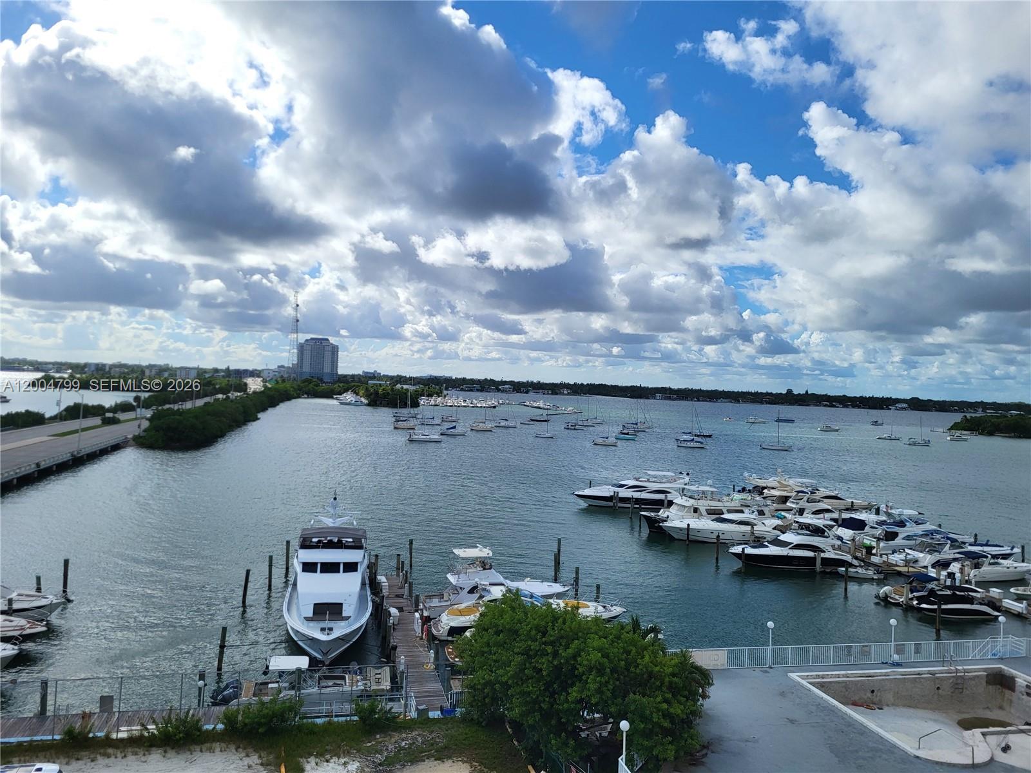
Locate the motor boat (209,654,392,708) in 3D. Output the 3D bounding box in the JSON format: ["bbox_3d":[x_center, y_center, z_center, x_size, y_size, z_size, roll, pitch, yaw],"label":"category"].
[{"bbox_3d":[-11.635,15.876,42.407,9.480,2.850,2.900,2,0,-13],"label":"motor boat"}]

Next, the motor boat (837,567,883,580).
[{"bbox_3d":[35.615,19.130,80.000,4.600,1.150,1.800,2,1,0],"label":"motor boat"}]

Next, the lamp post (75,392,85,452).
[{"bbox_3d":[-82.848,6.897,147.500,2.000,11.400,0.500,2,1,-10],"label":"lamp post"}]

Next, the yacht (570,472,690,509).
[{"bbox_3d":[18.457,15.882,120.300,19.000,5.400,4.900,2,1,-9],"label":"yacht"}]

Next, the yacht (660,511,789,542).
[{"bbox_3d":[25.324,16.590,92.970,17.050,3.700,4.400,2,0,-13],"label":"yacht"}]

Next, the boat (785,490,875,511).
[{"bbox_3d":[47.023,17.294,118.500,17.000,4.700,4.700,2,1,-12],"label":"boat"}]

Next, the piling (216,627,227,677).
[{"bbox_3d":[-17.145,15.488,45.192,0.300,3.030,0.300,6,0,0],"label":"piling"}]

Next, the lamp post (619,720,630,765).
[{"bbox_3d":[4.407,14.981,31.611,0.420,2.750,0.420,2,0,0],"label":"lamp post"}]

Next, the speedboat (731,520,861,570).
[{"bbox_3d":[29.054,16.246,79.928,15.540,4.900,4.300,2,0,-13],"label":"speedboat"}]

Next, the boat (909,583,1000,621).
[{"bbox_3d":[38.129,18.905,67.200,7.900,2.100,2.600,2,1,-9],"label":"boat"}]

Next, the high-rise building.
[{"bbox_3d":[-308.995,-42.337,1215.000,58.000,72.000,27.000,2,0,-20],"label":"high-rise building"}]

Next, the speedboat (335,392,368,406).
[{"bbox_3d":[-93.709,7.944,446.000,17.500,6.800,5.200,2,1,-12],"label":"speedboat"}]

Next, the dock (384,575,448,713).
[{"bbox_3d":[-7.724,17.656,55.205,2.300,1.100,28.000,2,1,-13],"label":"dock"}]

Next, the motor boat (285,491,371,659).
[{"bbox_3d":[-13.125,12.992,54.621,5.750,8.300,21.000,2,0,-12],"label":"motor boat"}]

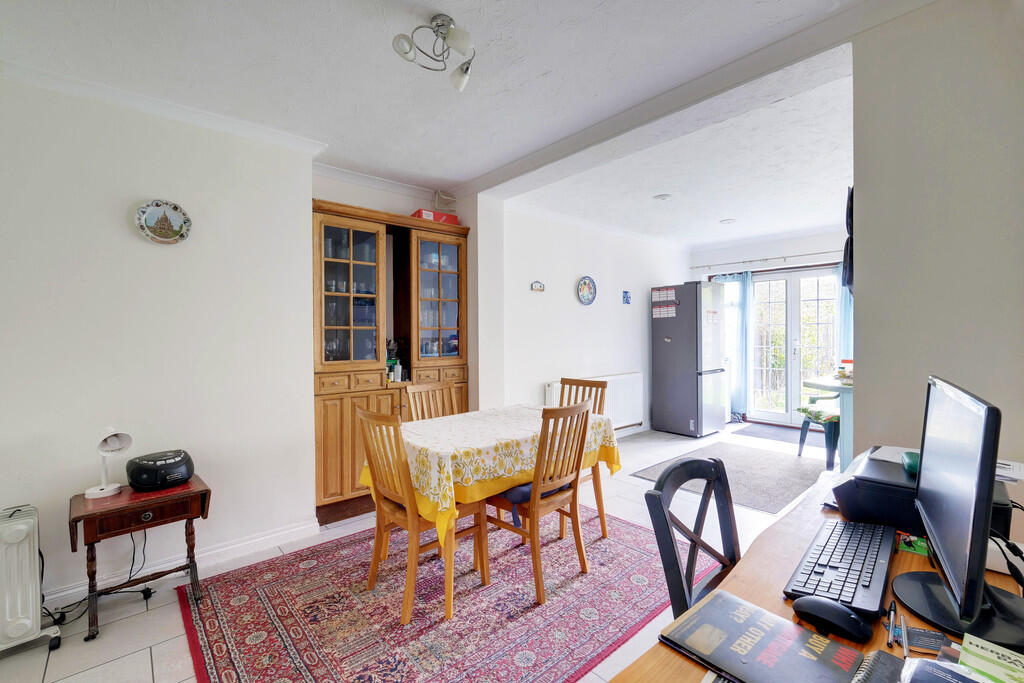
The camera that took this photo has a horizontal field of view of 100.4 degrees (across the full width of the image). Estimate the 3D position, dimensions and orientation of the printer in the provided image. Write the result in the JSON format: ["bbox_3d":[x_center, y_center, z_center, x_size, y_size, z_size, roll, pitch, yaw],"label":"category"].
[{"bbox_3d":[1.117,0.413,1.169,0.400,0.135,0.325,-1,1,-42],"label":"printer"}]

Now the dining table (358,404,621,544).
[{"bbox_3d":[-0.081,0.854,2.534,1.250,0.750,0.755,-1,1,-42],"label":"dining table"}]

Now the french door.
[{"bbox_3d":[3.773,0.088,5.749,0.090,2.070,1.100,-1,1,-42],"label":"french door"}]

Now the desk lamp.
[{"bbox_3d":[-1.836,0.546,1.954,0.150,0.295,0.125,0,1,22],"label":"desk lamp"}]

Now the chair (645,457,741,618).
[{"bbox_3d":[0.702,0.793,1.159,0.440,0.870,0.500,-1,1,-42],"label":"chair"}]

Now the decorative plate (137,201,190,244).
[{"bbox_3d":[-1.768,-0.604,2.171,0.215,0.220,0.025,-1,1,-42],"label":"decorative plate"}]

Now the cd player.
[{"bbox_3d":[-1.694,0.621,2.069,0.210,0.140,0.250,1,1,40],"label":"cd player"}]

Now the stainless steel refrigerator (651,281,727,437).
[{"bbox_3d":[2.266,0.215,5.488,0.605,1.857,0.670,-1,1,-42],"label":"stainless steel refrigerator"}]

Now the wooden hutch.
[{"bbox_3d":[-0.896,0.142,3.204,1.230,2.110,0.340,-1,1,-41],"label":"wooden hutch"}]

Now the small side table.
[{"bbox_3d":[-1.670,0.960,1.933,0.330,0.534,0.460,1,1,43],"label":"small side table"}]

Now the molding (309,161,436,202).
[{"bbox_3d":[-0.982,-1.180,3.257,1.120,0.080,0.080,-1,1,-41],"label":"molding"}]

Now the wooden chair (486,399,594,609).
[{"bbox_3d":[0.115,0.753,2.227,0.510,0.900,0.430,0,1,44],"label":"wooden chair"}]

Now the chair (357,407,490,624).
[{"bbox_3d":[-0.433,0.757,2.084,0.520,0.900,0.430,-1,1,-44],"label":"chair"}]

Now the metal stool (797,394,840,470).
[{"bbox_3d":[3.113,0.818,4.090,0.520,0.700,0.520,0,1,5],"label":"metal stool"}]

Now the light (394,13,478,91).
[{"bbox_3d":[-0.278,-1.099,1.619,0.340,0.190,0.340,0,1,0],"label":"light"}]

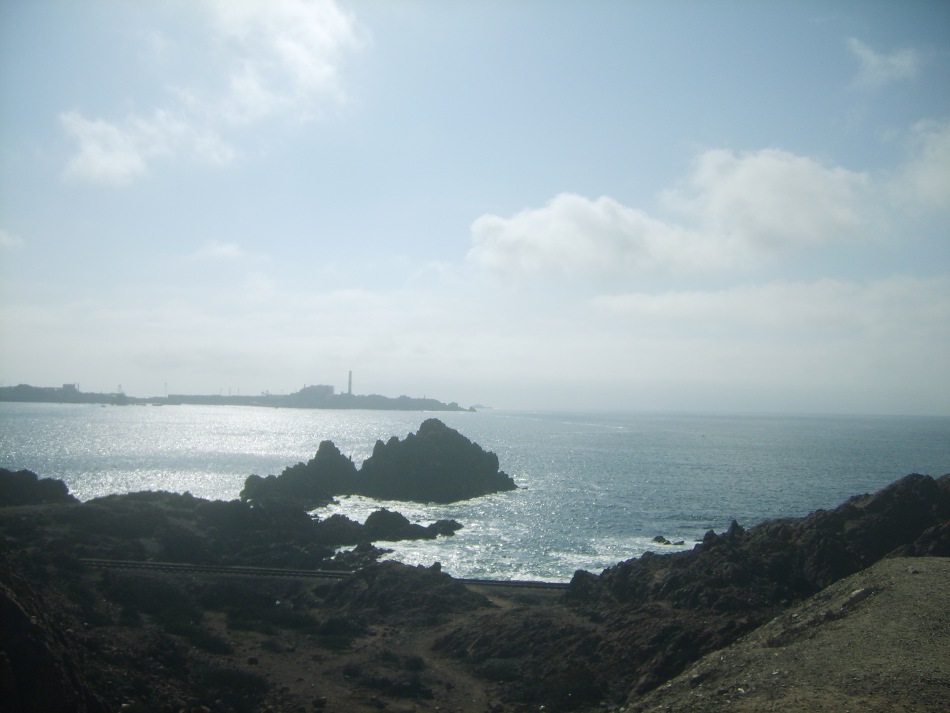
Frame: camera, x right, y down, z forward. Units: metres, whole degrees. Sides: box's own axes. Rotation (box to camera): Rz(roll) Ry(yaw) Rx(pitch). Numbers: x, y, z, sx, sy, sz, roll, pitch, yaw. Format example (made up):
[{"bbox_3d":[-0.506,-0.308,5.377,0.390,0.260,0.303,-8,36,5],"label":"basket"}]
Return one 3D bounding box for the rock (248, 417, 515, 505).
[{"bbox_3d":[-18.880,20.208,196.340,53.000,16.000,36.000,1,-3,-5],"label":"rock"}]

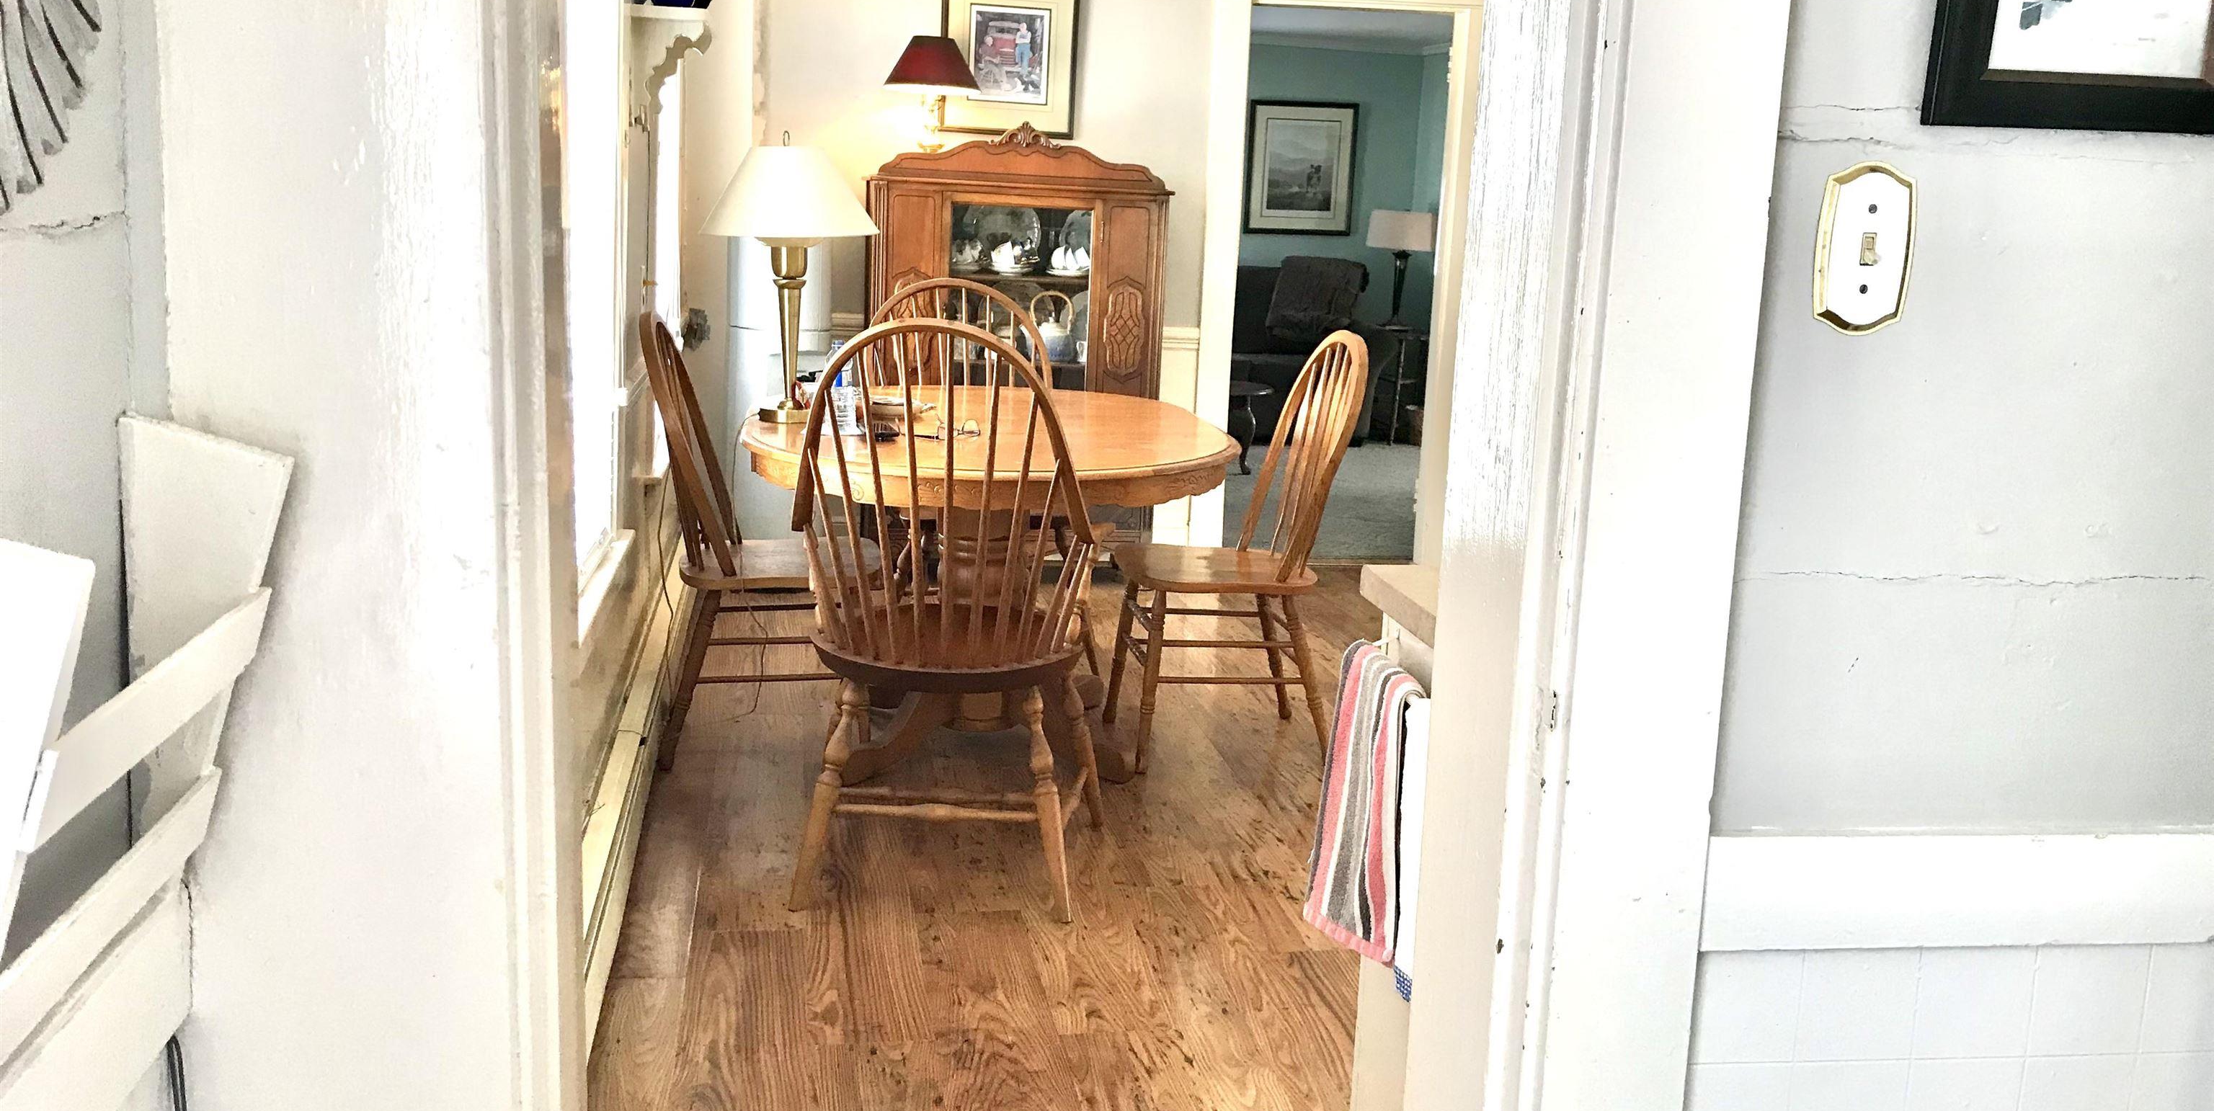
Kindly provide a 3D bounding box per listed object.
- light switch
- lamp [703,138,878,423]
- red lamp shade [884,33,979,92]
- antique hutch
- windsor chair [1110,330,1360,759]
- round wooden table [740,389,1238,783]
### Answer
[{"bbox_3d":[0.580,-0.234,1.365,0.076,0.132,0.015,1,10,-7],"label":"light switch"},{"bbox_3d":[-0.694,-0.606,3.922,0.385,0.625,0.385,1,10,-10],"label":"lamp"},{"bbox_3d":[-0.579,-1.648,5.995,0.323,0.173,0.323,1,10,-10],"label":"red lamp shade"},{"bbox_3d":[-0.327,-0.697,6.229,1.034,1.556,0.394,1,10,-10],"label":"antique hutch"},{"bbox_3d":[0.304,-0.039,4.255,0.604,1.004,0.478,0,10,-12],"label":"windsor chair"},{"bbox_3d":[-0.282,0.068,4.195,1.105,0.765,1.840,1,10,-10],"label":"round wooden table"}]

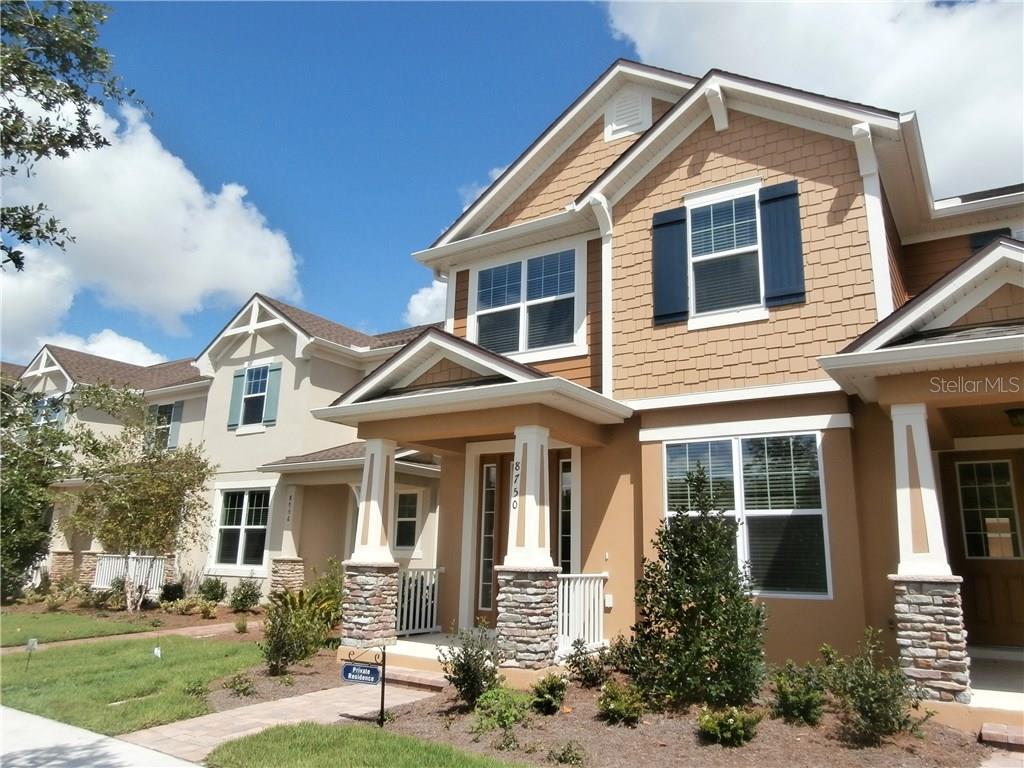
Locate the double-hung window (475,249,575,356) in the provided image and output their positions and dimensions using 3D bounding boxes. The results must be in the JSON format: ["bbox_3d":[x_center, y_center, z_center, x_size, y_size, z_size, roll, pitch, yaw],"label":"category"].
[{"bbox_3d":[0.184,-1.176,10.906,1.954,1.620,0.083,-7,-16,33],"label":"double-hung window"}]

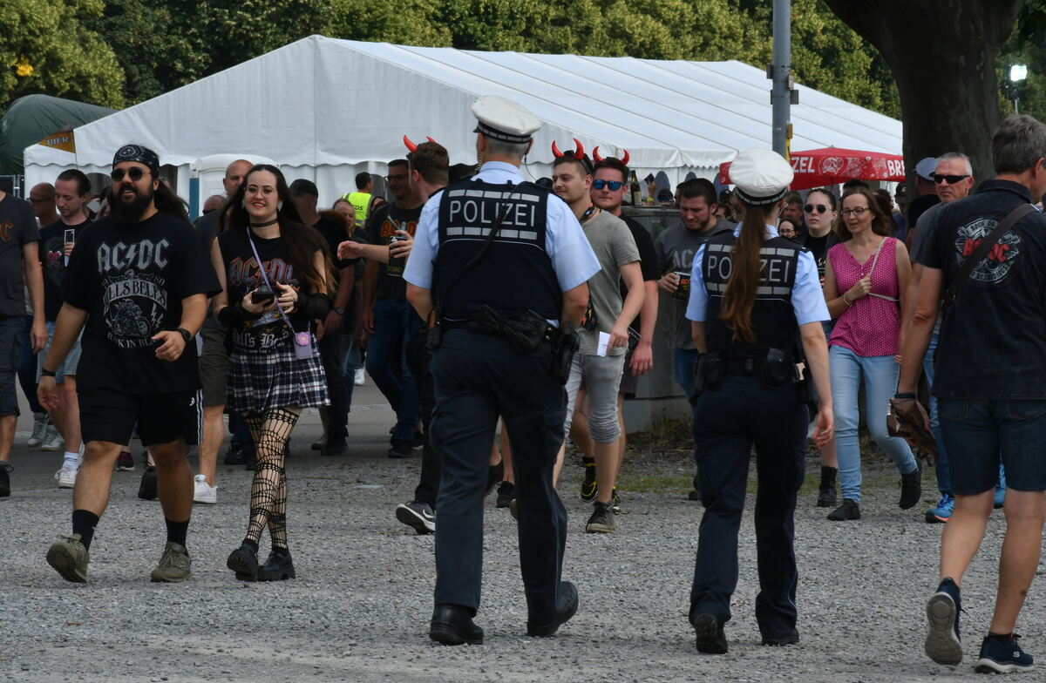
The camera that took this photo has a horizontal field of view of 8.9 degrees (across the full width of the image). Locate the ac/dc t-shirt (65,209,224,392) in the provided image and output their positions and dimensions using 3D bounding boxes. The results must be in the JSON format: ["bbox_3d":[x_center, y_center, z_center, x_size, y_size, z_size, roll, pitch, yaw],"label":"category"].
[{"bbox_3d":[-1.577,-0.160,27.750,0.630,0.760,0.400,0,1,10],"label":"ac/dc t-shirt"}]

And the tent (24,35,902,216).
[{"bbox_3d":[0.372,-2.907,116.475,10.000,4.200,21.600,0,1,20],"label":"tent"}]

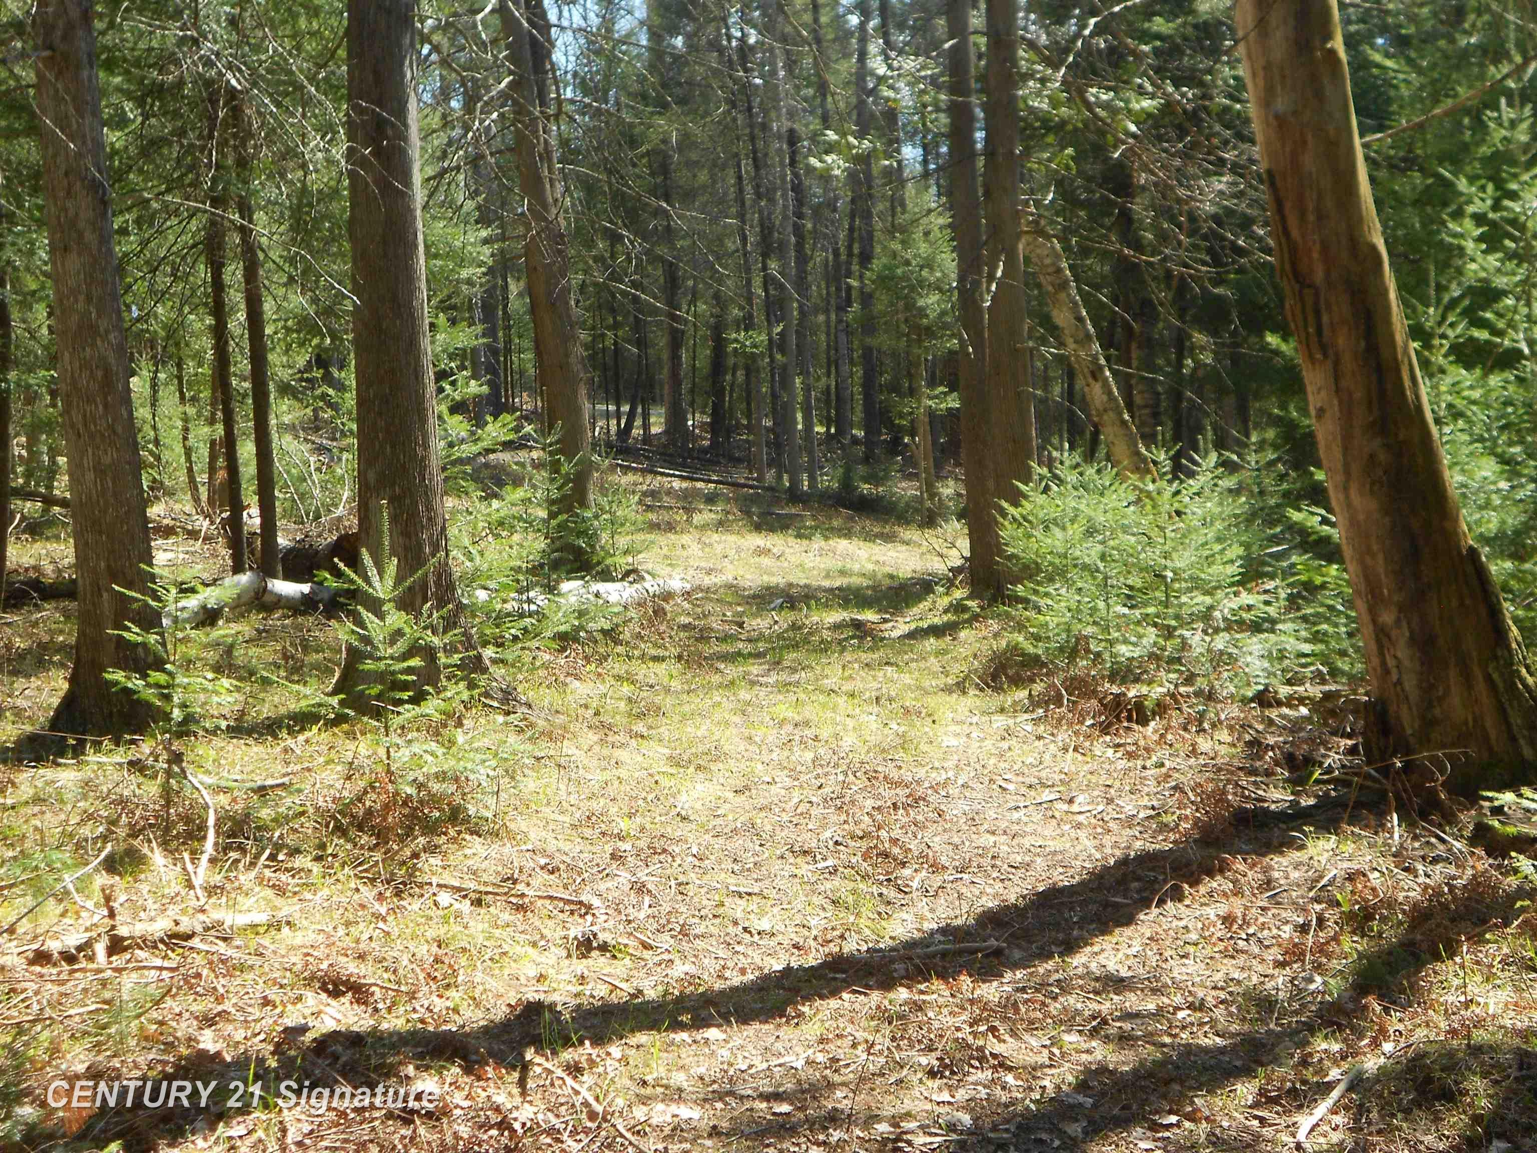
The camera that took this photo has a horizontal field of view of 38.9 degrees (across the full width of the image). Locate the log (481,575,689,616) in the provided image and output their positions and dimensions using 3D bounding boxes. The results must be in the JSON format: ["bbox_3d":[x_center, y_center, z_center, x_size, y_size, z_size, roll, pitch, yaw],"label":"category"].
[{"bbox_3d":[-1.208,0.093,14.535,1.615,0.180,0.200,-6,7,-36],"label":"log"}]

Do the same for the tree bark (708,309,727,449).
[{"bbox_3d":[-0.796,-3.040,33.935,0.226,2.313,0.226,-1,6,-1],"label":"tree bark"}]

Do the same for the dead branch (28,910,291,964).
[{"bbox_3d":[-1.675,0.982,6.005,0.687,0.075,0.085,-4,6,-23],"label":"dead branch"}]

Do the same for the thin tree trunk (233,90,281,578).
[{"bbox_3d":[-3.684,-1.704,15.654,0.122,3.541,0.122,-4,6,-13],"label":"thin tree trunk"}]

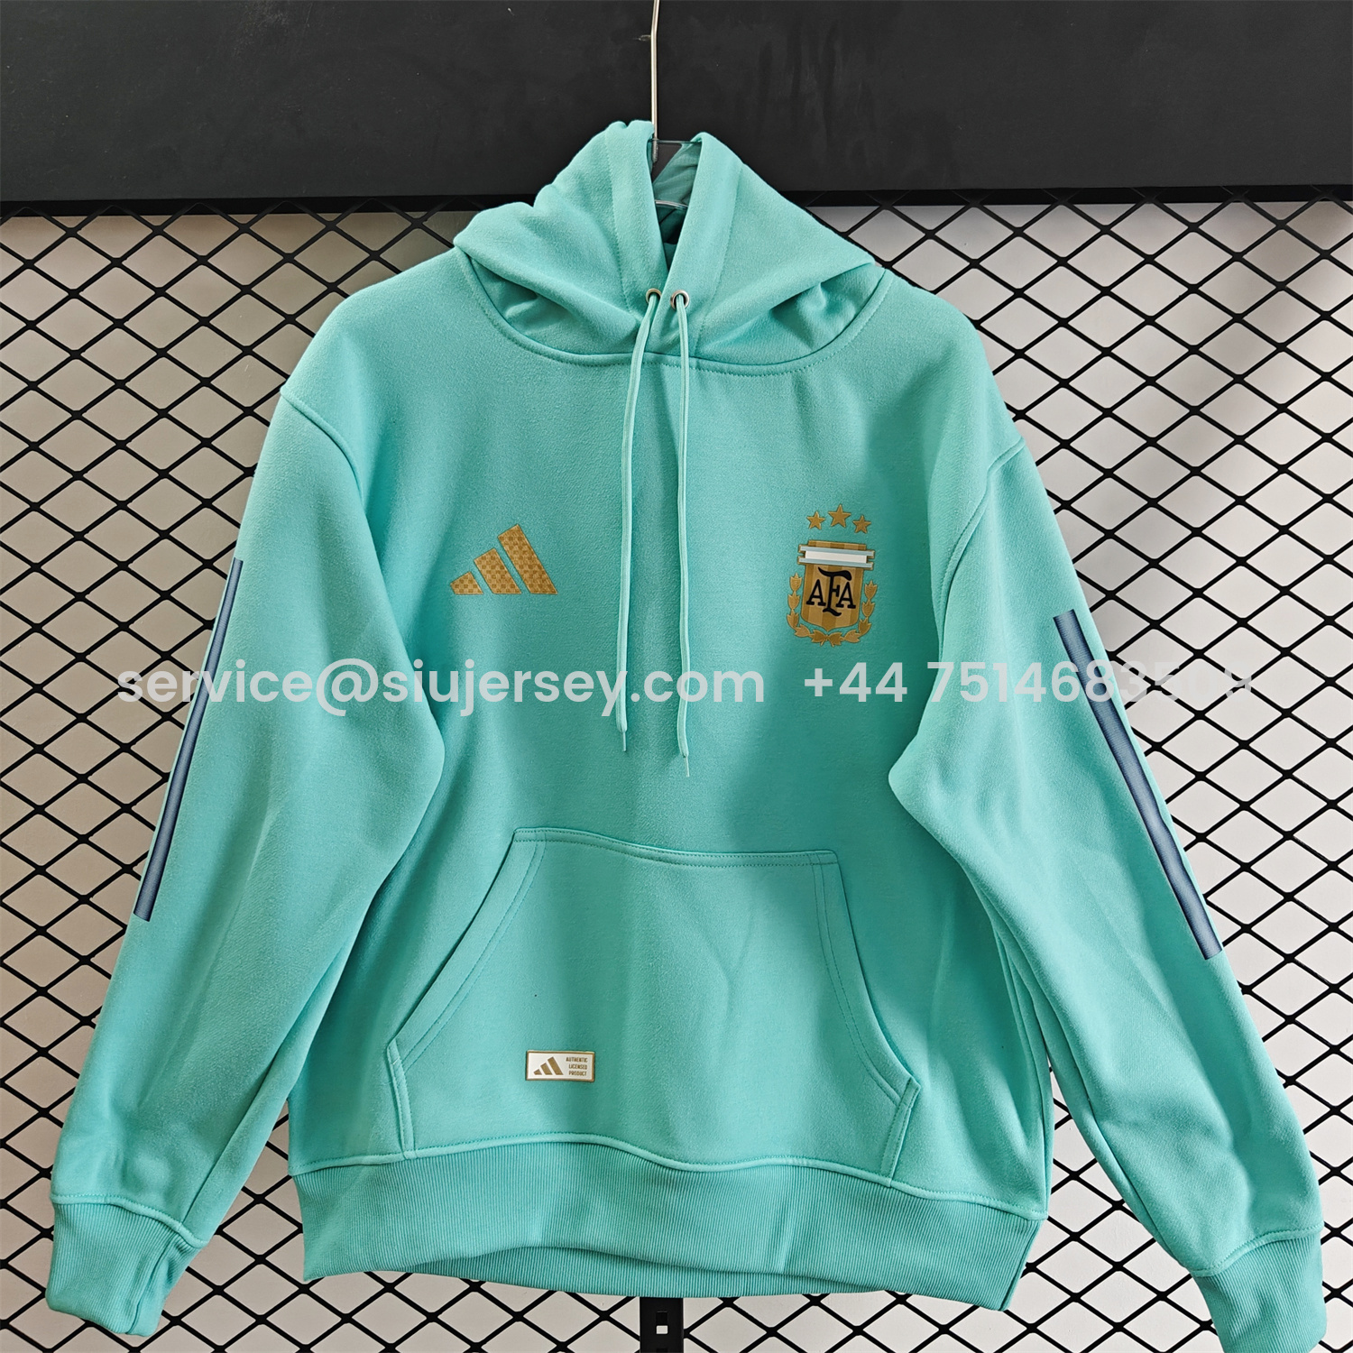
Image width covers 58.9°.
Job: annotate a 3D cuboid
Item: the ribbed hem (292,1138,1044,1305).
[{"bbox_3d":[-0.004,0.371,0.815,0.505,0.118,0.090,2,0,0],"label":"ribbed hem"}]

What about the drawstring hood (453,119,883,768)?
[{"bbox_3d":[-0.006,-0.165,0.880,0.310,0.450,0.150,2,0,0],"label":"drawstring hood"}]

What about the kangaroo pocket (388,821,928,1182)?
[{"bbox_3d":[-0.015,0.216,0.795,0.350,0.228,0.040,2,0,0],"label":"kangaroo pocket"}]

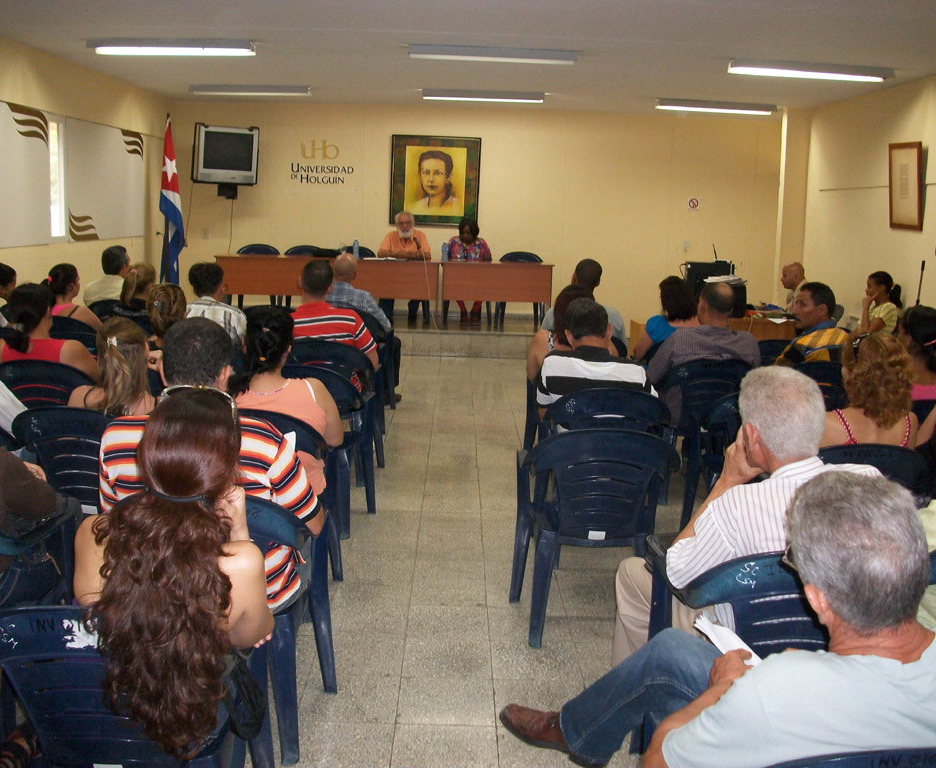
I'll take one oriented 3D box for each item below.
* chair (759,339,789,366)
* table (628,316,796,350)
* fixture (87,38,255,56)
[{"bbox_3d":[1.903,0.093,5.994,0.570,0.830,0.560,2,11,-1],"label":"chair"},{"bbox_3d":[1.990,-0.188,7.562,1.280,0.750,0.650,1,11,-1],"label":"table"},{"bbox_3d":[-2.151,-2.459,6.687,1.232,0.096,0.151,2,11,-1],"label":"fixture"}]

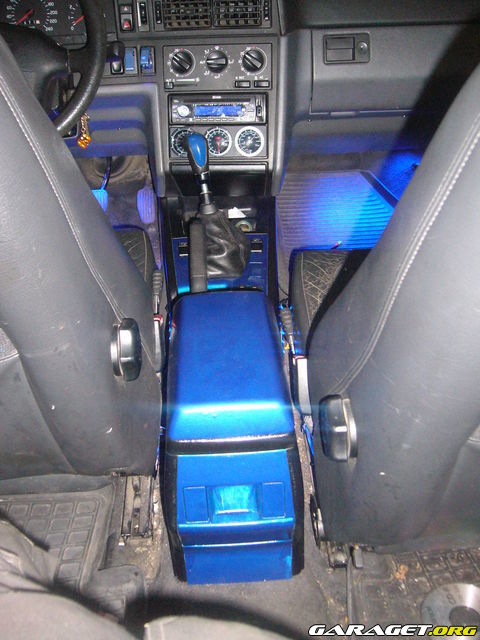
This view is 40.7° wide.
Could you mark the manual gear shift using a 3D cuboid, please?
[{"bbox_3d":[-0.041,-0.208,1.190,0.118,0.242,0.130,-2,32,-4],"label":"manual gear shift"}]

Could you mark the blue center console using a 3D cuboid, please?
[{"bbox_3d":[-0.020,0.156,1.009,0.176,0.221,0.445,-2,32,-4],"label":"blue center console"}]

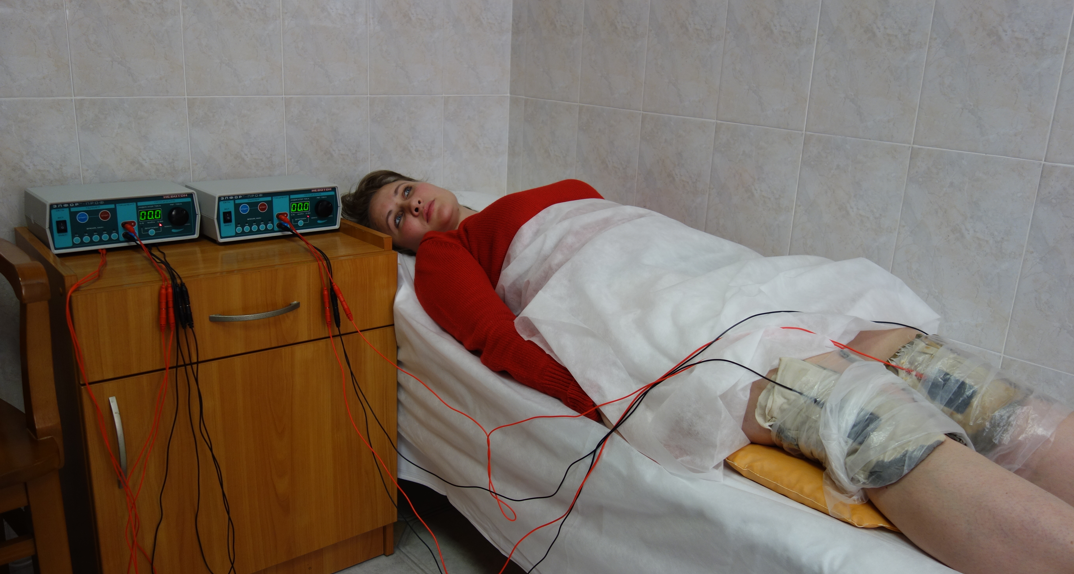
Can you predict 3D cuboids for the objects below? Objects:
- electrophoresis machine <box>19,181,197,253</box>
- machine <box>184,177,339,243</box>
[{"bbox_3d":[-0.778,-0.131,1.536,0.255,0.093,0.173,-12,22,-40],"label":"electrophoresis machine"},{"bbox_3d":[-0.542,-0.158,1.663,0.255,0.093,0.173,-11,21,-38],"label":"machine"}]

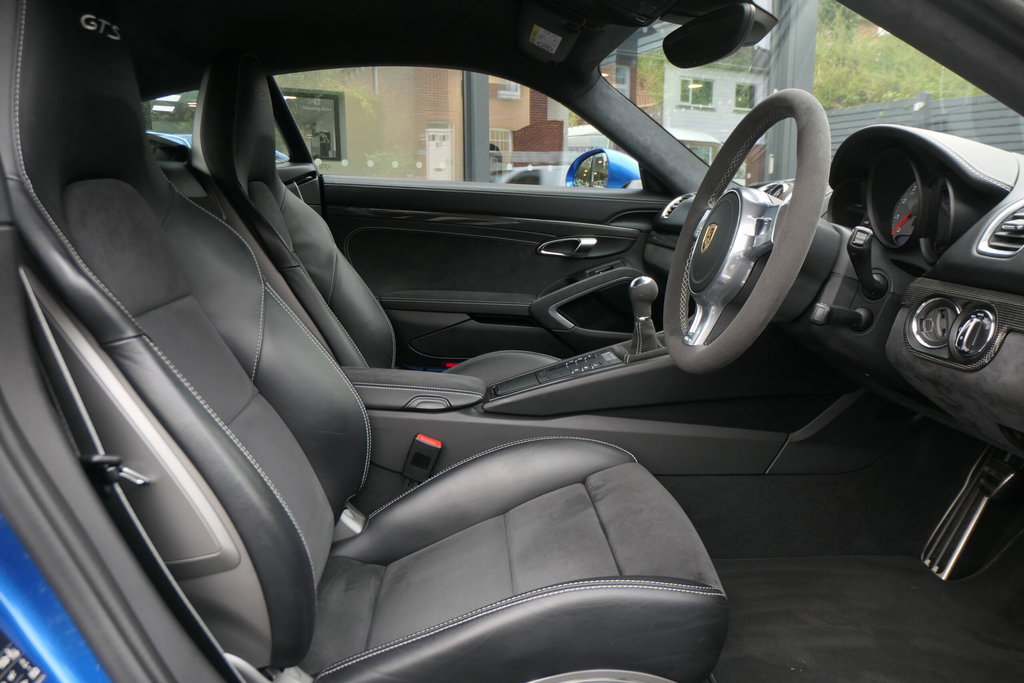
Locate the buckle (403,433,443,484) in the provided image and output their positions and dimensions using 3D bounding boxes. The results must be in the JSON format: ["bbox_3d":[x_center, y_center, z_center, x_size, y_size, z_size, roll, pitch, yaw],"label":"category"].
[{"bbox_3d":[-0.151,0.196,1.158,0.045,0.070,0.028,21,8,-7],"label":"buckle"}]

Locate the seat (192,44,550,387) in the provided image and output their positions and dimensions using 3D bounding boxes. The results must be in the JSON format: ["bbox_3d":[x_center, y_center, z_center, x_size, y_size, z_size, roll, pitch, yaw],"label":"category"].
[{"bbox_3d":[-0.263,-0.164,1.565,0.820,0.930,0.530,-1,10,-3],"label":"seat"}]

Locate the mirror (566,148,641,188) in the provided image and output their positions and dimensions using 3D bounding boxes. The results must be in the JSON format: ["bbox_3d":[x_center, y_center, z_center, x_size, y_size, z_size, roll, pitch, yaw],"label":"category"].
[{"bbox_3d":[0.282,-0.503,2.058,0.165,0.155,0.230,-3,11,-15],"label":"mirror"}]

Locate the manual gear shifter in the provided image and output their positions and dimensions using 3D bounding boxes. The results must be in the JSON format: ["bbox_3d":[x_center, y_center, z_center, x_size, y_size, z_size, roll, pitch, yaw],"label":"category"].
[{"bbox_3d":[0.237,-0.045,1.243,0.058,0.150,0.056,-1,10,-3],"label":"manual gear shifter"}]

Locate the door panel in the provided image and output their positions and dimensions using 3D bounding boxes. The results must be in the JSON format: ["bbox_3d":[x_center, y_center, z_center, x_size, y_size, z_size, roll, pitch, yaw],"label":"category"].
[{"bbox_3d":[-0.019,-0.162,1.854,0.961,0.547,0.140,-1,10,-3],"label":"door panel"}]

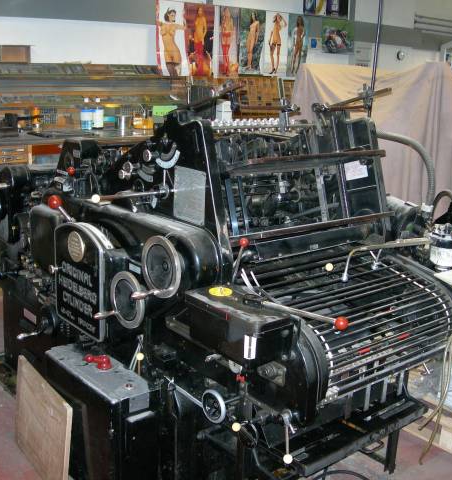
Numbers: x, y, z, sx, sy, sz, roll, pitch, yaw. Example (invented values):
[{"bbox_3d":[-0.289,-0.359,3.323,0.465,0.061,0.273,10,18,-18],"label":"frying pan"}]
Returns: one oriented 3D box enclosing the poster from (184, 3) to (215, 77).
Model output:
[{"bbox_3d":[-0.221,-1.665,5.850,0.295,0.605,0.010,-9,19,-39],"label":"poster"}]

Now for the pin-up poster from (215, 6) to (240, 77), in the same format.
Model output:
[{"bbox_3d":[0.013,-1.696,6.020,0.285,0.600,0.010,-9,19,-39],"label":"pin-up poster"}]

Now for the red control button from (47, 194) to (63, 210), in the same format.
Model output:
[{"bbox_3d":[-0.654,-0.143,2.680,0.053,0.053,0.053,-9,19,-39],"label":"red control button"}]

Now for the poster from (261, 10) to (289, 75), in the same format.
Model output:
[{"bbox_3d":[0.459,-1.775,6.380,0.295,0.580,0.010,-9,19,-39],"label":"poster"}]

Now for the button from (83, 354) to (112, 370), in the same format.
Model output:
[{"bbox_3d":[-0.453,0.431,2.480,0.108,0.045,0.050,6,15,13],"label":"button"}]

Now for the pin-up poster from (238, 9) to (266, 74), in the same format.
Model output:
[{"bbox_3d":[0.238,-1.747,6.200,0.300,0.580,0.010,-9,19,-39],"label":"pin-up poster"}]

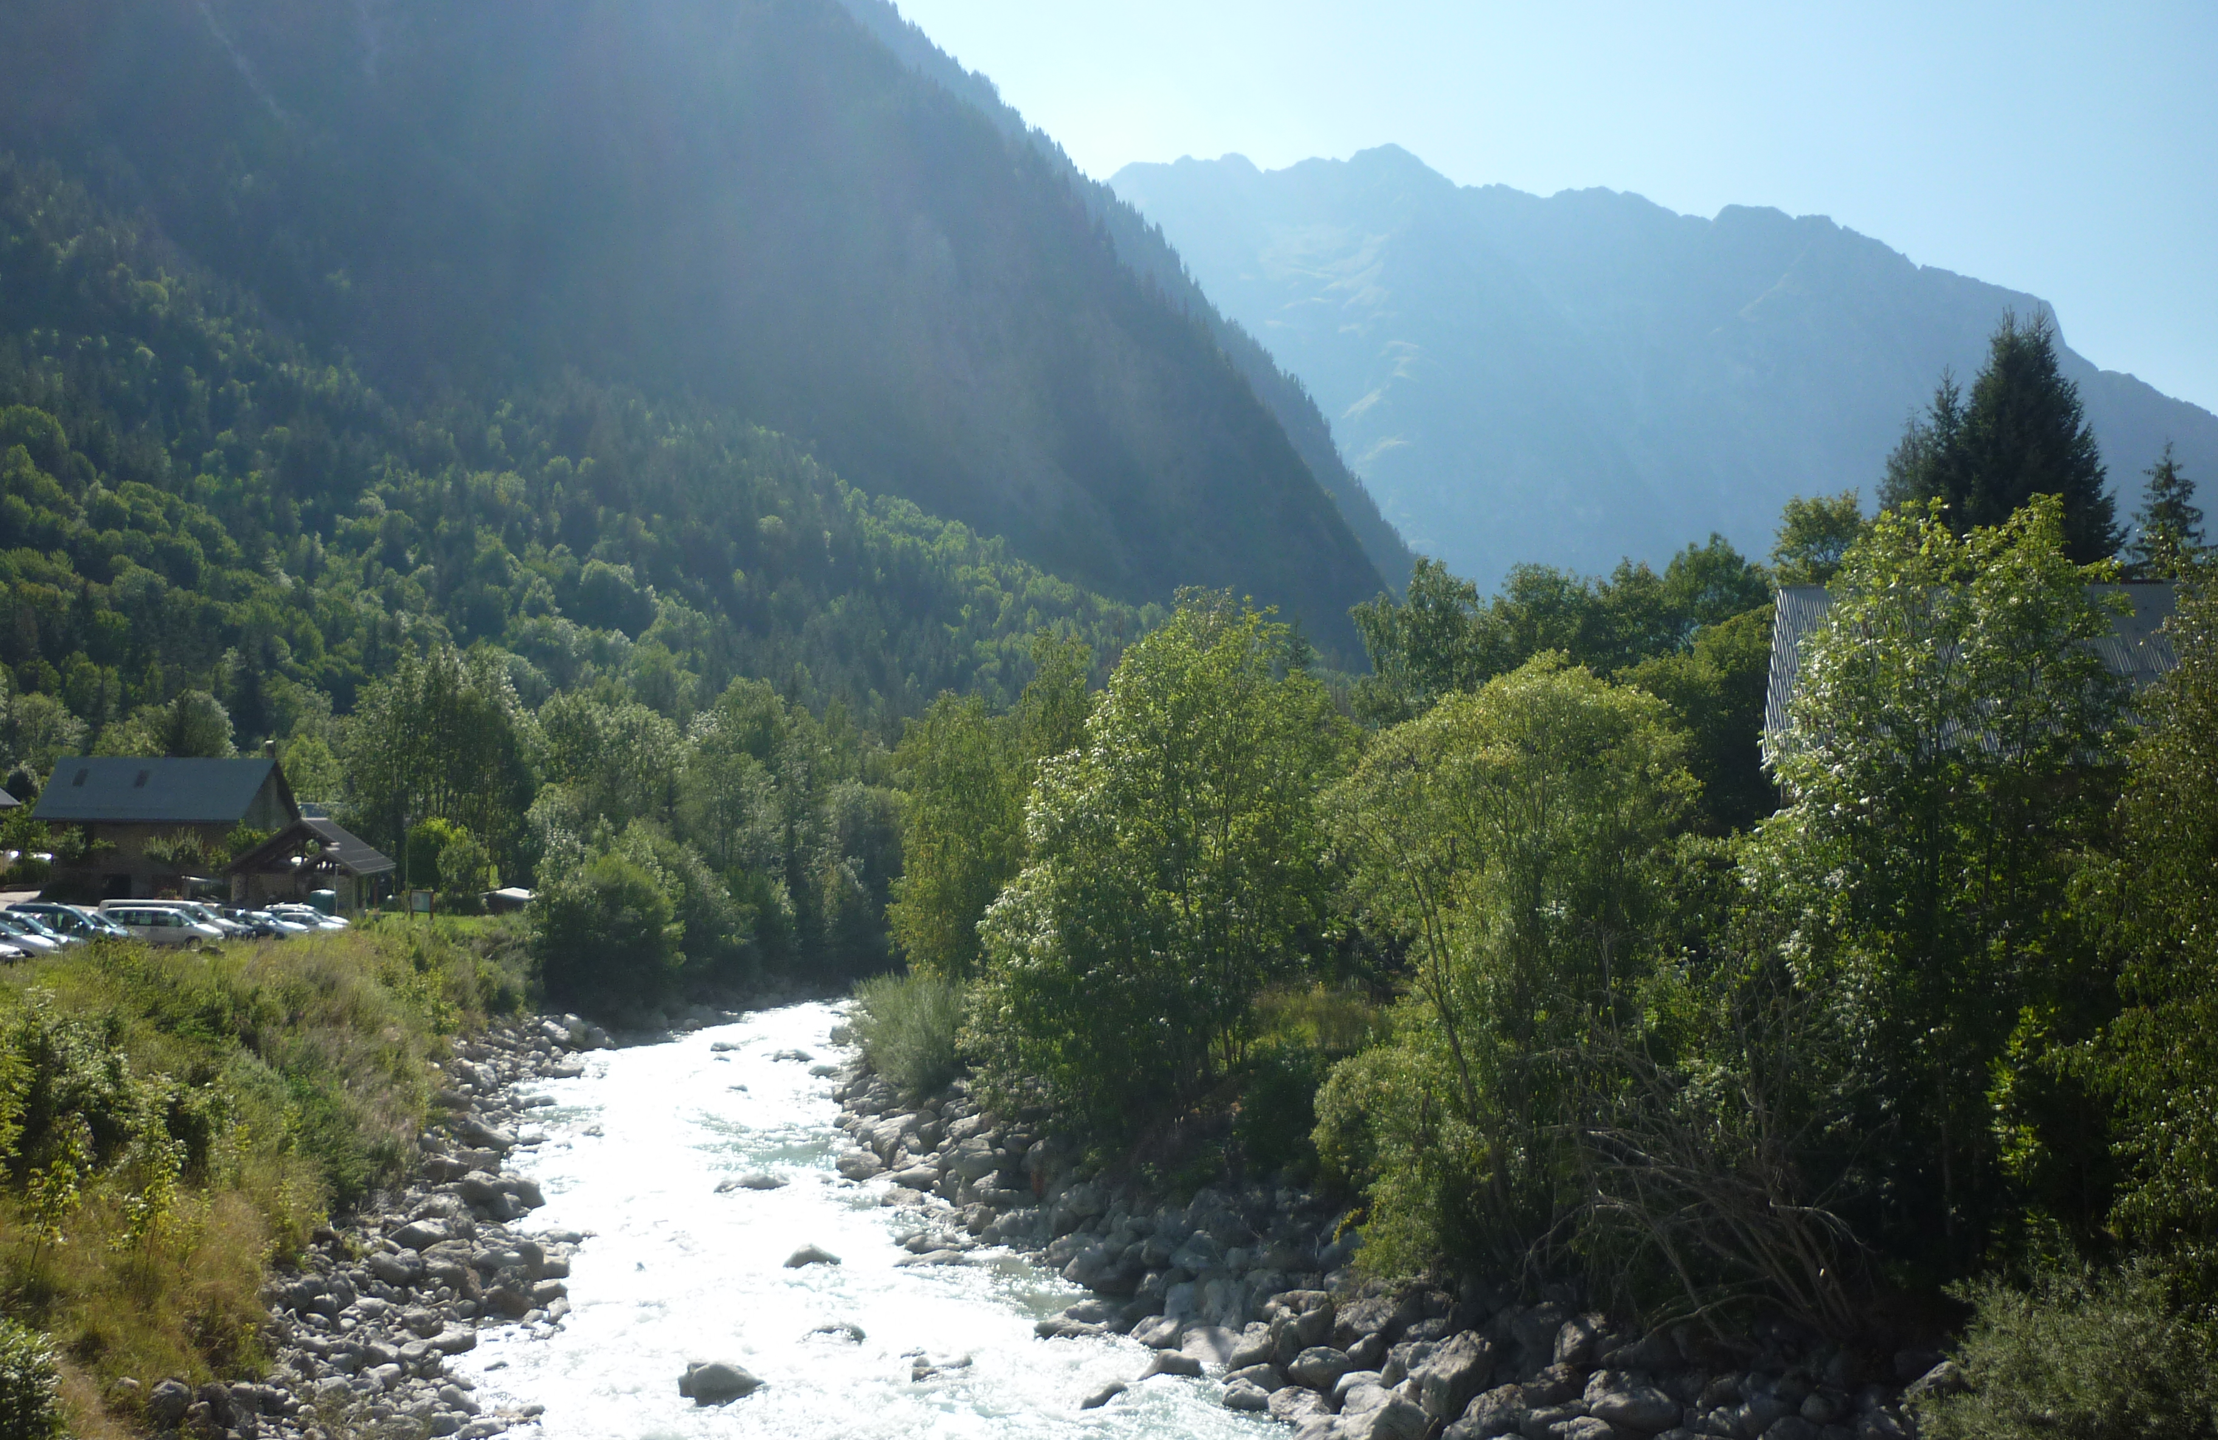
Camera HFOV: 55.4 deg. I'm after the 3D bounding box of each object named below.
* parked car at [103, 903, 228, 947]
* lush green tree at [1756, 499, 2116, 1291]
[{"bbox_3d":[-38.957,8.607,87.300,4.600,1.720,1.820,0,-2,7],"label":"parked car"},{"bbox_3d":[10.228,2.041,26.000,4.500,9.600,4.400,0,-3,0],"label":"lush green tree"}]

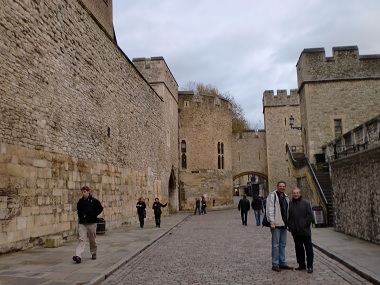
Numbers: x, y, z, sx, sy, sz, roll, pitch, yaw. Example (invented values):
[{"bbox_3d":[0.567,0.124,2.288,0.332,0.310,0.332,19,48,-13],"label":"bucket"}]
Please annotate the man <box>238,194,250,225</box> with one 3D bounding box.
[{"bbox_3d":[3.104,3.898,22.115,0.620,1.770,0.420,-1,-8,3],"label":"man"}]

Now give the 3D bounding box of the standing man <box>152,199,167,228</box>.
[{"bbox_3d":[-1.743,4.017,21.884,0.800,1.660,0.420,0,-8,-6],"label":"standing man"}]

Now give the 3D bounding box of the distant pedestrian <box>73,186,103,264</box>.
[{"bbox_3d":[-2.507,1.999,9.461,0.580,1.780,0.580,-4,-9,20],"label":"distant pedestrian"}]

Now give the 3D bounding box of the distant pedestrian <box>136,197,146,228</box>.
[{"bbox_3d":[-2.663,3.893,21.226,0.520,1.670,0.420,0,-8,-6],"label":"distant pedestrian"}]

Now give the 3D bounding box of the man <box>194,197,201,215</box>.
[{"bbox_3d":[0.766,6.674,40.109,0.600,1.700,0.480,1,-8,-17],"label":"man"}]

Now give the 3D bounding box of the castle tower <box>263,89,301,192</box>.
[{"bbox_3d":[12.322,0.994,50.491,5.200,14.863,5.000,-2,-8,6],"label":"castle tower"}]

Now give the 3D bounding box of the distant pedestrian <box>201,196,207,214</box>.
[{"bbox_3d":[1.374,6.264,38.248,0.550,1.720,0.480,1,-8,-17],"label":"distant pedestrian"}]

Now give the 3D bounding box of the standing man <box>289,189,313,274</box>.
[{"bbox_3d":[2.353,1.826,8.082,0.520,1.680,0.400,-4,-9,21],"label":"standing man"}]

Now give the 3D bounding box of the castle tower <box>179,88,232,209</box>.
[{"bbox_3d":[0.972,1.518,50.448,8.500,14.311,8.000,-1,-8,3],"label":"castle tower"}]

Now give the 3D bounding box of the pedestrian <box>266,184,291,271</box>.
[{"bbox_3d":[1.849,1.722,8.000,0.520,1.800,0.400,-1,-8,3],"label":"pedestrian"}]

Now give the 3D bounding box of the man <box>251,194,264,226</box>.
[{"bbox_3d":[3.818,3.937,22.171,0.560,1.740,0.420,-1,-8,3],"label":"man"}]

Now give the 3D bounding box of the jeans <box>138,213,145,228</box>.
[{"bbox_3d":[-2.695,4.352,21.439,0.360,0.860,0.320,0,-8,-6],"label":"jeans"}]

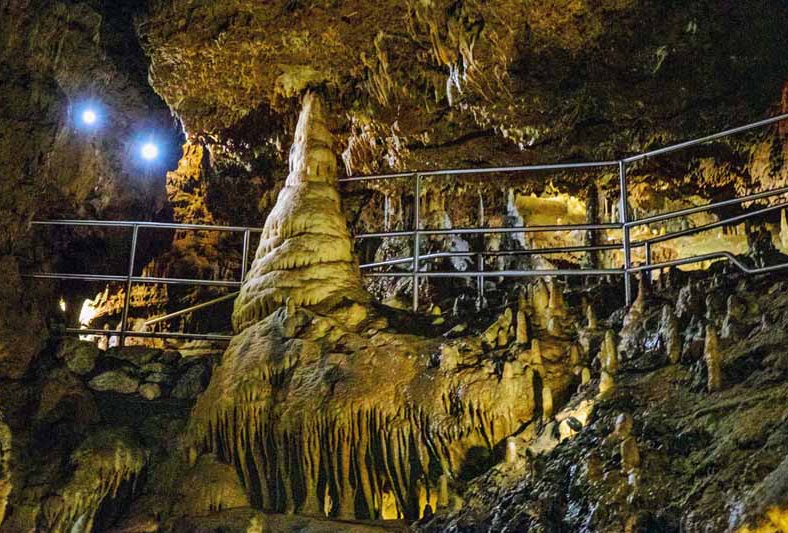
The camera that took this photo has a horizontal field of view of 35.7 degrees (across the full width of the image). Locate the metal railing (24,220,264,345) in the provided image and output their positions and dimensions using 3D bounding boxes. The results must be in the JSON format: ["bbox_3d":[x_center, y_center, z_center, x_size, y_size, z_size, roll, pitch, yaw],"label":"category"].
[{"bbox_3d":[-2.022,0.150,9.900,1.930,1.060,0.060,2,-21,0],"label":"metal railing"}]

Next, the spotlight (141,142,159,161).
[{"bbox_3d":[-2.241,-1.054,11.200,0.160,0.160,0.160,7,-10,-12],"label":"spotlight"}]

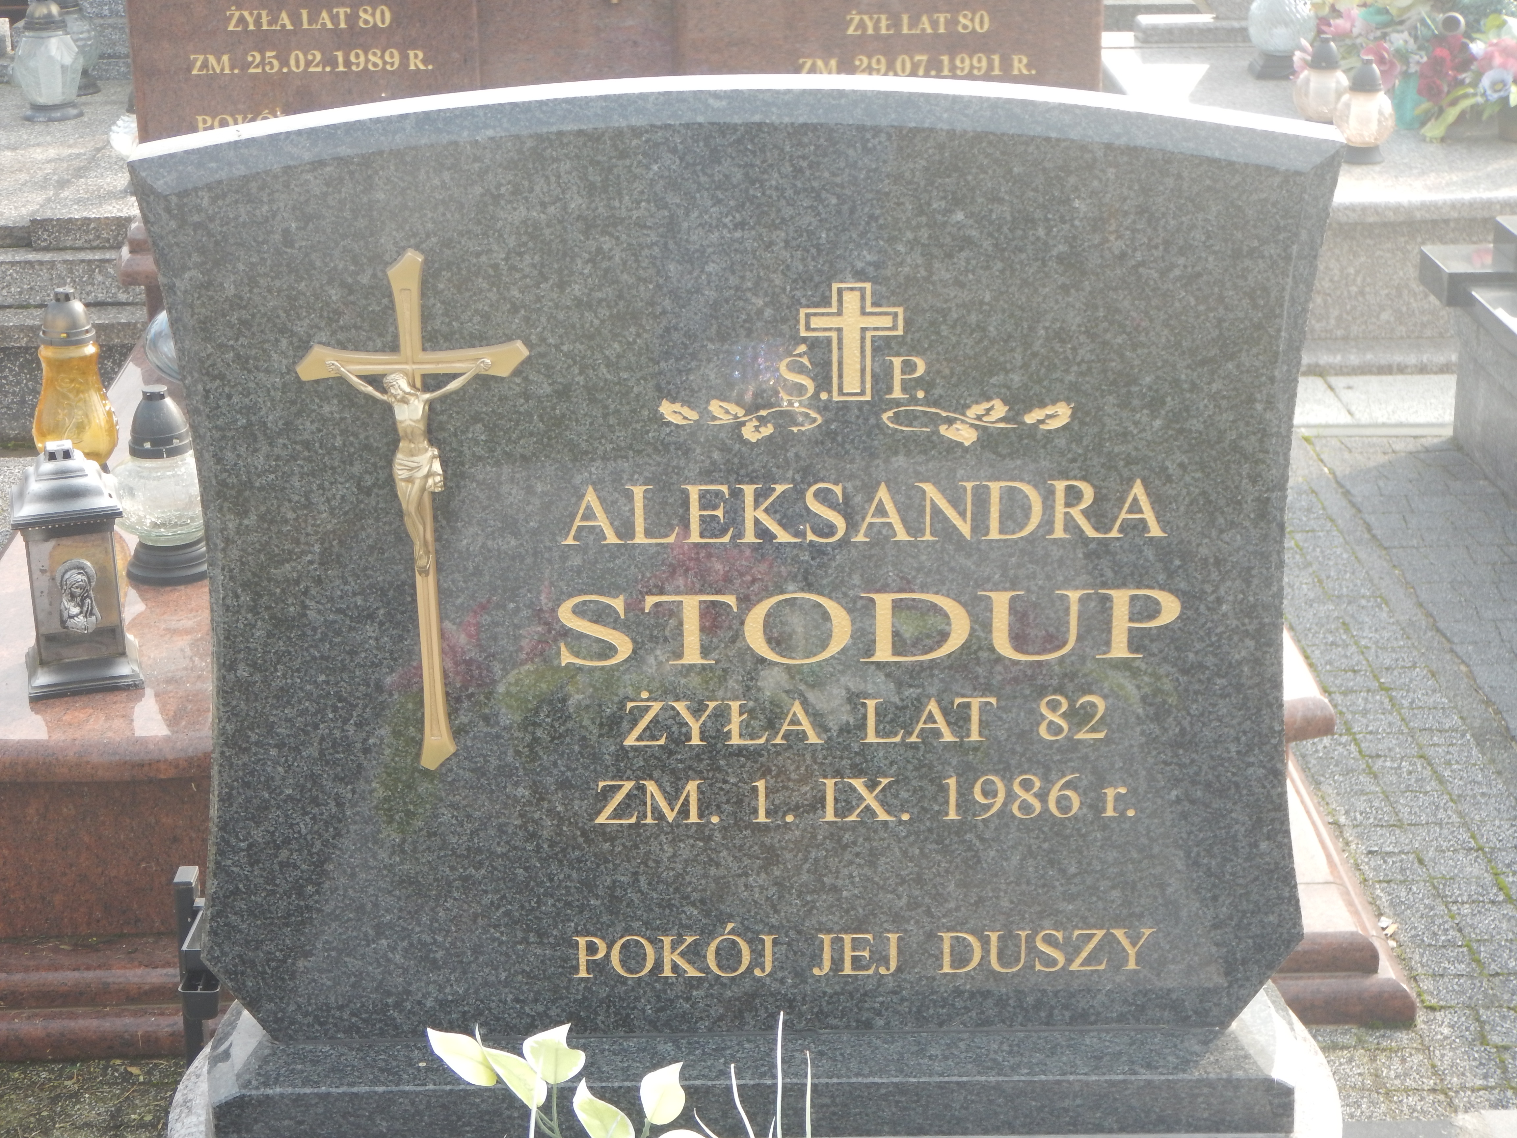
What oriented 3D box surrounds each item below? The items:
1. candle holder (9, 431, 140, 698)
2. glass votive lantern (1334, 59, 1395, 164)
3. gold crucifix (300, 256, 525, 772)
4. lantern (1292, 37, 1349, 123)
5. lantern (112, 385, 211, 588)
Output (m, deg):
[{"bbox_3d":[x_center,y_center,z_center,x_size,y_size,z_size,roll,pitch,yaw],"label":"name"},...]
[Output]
[{"bbox_3d":[-0.815,-0.011,3.172,0.136,0.288,0.136,-7,22,-15],"label":"candle holder"},{"bbox_3d":[1.260,-0.956,5.562,0.121,0.211,0.121,-1,21,-1],"label":"glass votive lantern"},{"bbox_3d":[-0.229,-0.034,1.820,0.154,0.375,0.030,-2,21,-1],"label":"gold crucifix"},{"bbox_3d":[1.235,-1.068,5.852,0.121,0.211,0.121,-1,21,-1],"label":"lantern"},{"bbox_3d":[-0.774,-0.114,3.491,0.137,0.249,0.137,-1,21,-1],"label":"lantern"}]

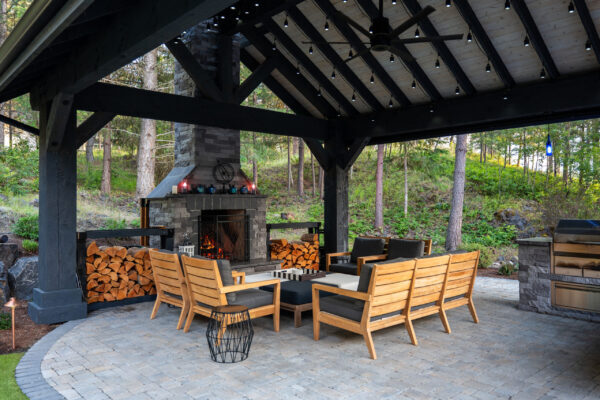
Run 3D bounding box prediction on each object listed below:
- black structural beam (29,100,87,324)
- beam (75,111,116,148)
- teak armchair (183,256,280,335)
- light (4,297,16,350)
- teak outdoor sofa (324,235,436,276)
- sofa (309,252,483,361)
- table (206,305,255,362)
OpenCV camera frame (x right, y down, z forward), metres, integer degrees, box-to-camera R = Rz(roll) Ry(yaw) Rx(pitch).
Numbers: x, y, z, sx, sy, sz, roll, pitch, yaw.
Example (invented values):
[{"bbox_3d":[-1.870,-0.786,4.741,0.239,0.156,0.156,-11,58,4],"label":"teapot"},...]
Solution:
[{"bbox_3d":[-3.052,0.154,5.728,0.530,2.680,0.530,1,-1,-40],"label":"black structural beam"},{"bbox_3d":[-2.758,-0.973,5.997,0.200,0.210,0.660,-1,42,50],"label":"beam"},{"bbox_3d":[-0.758,1.041,5.000,0.840,0.870,0.710,1,-1,-40],"label":"teak armchair"},{"bbox_3d":[-2.813,1.211,4.425,0.160,0.515,0.160,1,-1,-40],"label":"light"},{"bbox_3d":[1.225,1.066,7.309,0.840,0.870,1.460,1,-1,-40],"label":"teak outdoor sofa"},{"bbox_3d":[1.173,1.041,5.066,2.010,0.870,0.820,1,-1,-40],"label":"sofa"},{"bbox_3d":[-0.647,1.242,4.188,0.445,0.450,0.445,0,-1,0],"label":"table"}]

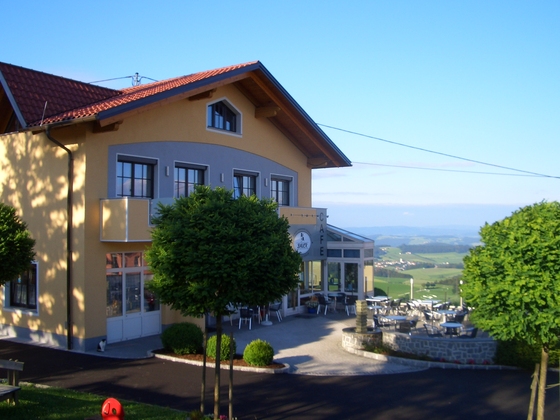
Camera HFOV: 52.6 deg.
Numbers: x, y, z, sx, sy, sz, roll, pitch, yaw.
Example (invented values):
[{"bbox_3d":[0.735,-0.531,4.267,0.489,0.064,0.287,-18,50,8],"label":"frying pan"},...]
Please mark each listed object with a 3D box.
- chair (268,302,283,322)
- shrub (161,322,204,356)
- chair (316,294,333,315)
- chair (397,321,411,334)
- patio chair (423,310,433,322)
[{"bbox_3d":[-0.180,4.068,22.800,0.580,0.840,0.570,0,-2,12],"label":"chair"},{"bbox_3d":[-2.955,3.839,17.090,1.276,0.882,1.238,0,-2,0],"label":"shrub"},{"bbox_3d":[1.950,4.127,24.700,0.570,0.840,0.580,-1,-2,37],"label":"chair"},{"bbox_3d":[3.868,3.878,17.663,0.560,0.840,0.580,0,-2,-12],"label":"chair"},{"bbox_3d":[5.376,3.951,20.025,0.580,0.840,0.560,-1,-2,27],"label":"patio chair"}]

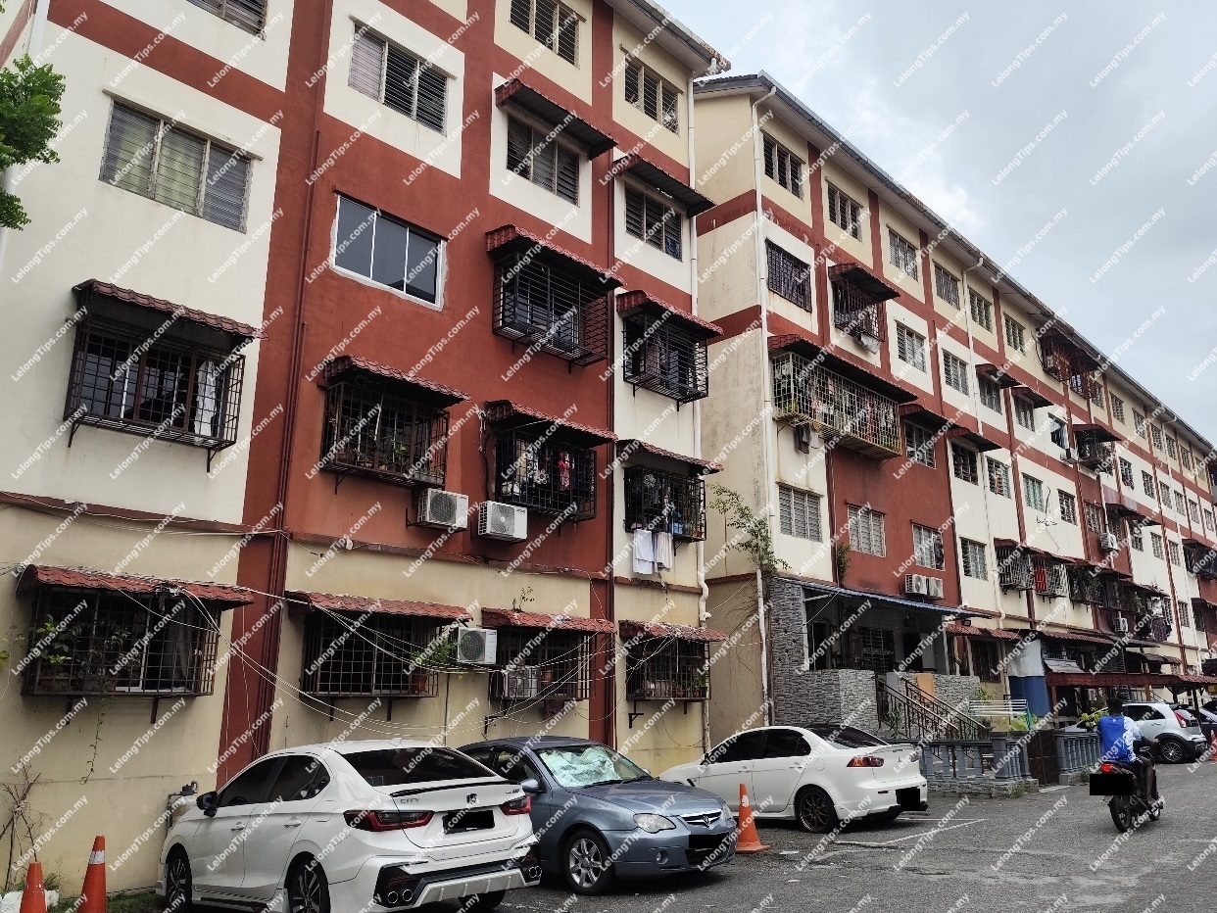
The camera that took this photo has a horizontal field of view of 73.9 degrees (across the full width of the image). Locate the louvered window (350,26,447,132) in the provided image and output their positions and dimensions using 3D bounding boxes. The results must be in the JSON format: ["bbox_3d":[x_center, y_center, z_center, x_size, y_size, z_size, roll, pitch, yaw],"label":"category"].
[{"bbox_3d":[-3.328,-6.037,12.995,0.120,1.140,1.725,-14,-19,42],"label":"louvered window"}]

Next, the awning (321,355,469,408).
[{"bbox_3d":[-2.922,-1.042,11.354,1.830,0.270,0.800,15,-22,-42],"label":"awning"}]

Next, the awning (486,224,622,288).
[{"bbox_3d":[-0.894,-3.493,14.380,0.843,0.393,2.500,-14,-20,43],"label":"awning"}]

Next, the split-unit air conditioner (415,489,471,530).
[{"bbox_3d":[-2.401,0.777,11.738,0.290,0.480,0.700,-14,-19,42],"label":"split-unit air conditioner"}]

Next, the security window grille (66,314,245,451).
[{"bbox_3d":[-5.135,-0.793,9.271,1.620,1.100,0.530,15,-22,-42],"label":"security window grille"}]

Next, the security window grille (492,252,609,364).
[{"bbox_3d":[-0.960,-2.470,13.860,2.010,1.240,0.600,15,-22,-42],"label":"security window grille"}]

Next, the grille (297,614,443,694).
[{"bbox_3d":[-3.073,2.605,10.647,0.500,1.110,1.730,-14,-19,42],"label":"grille"}]

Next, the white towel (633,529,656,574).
[{"bbox_3d":[0.609,1.623,13.830,0.470,0.760,0.080,15,-22,-42],"label":"white towel"}]

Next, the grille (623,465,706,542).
[{"bbox_3d":[1.117,0.940,15.558,0.450,1.190,1.860,-14,-19,42],"label":"grille"}]

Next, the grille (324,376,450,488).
[{"bbox_3d":[-3.128,-0.247,11.488,0.444,1.130,1.714,-14,-20,43],"label":"grille"}]

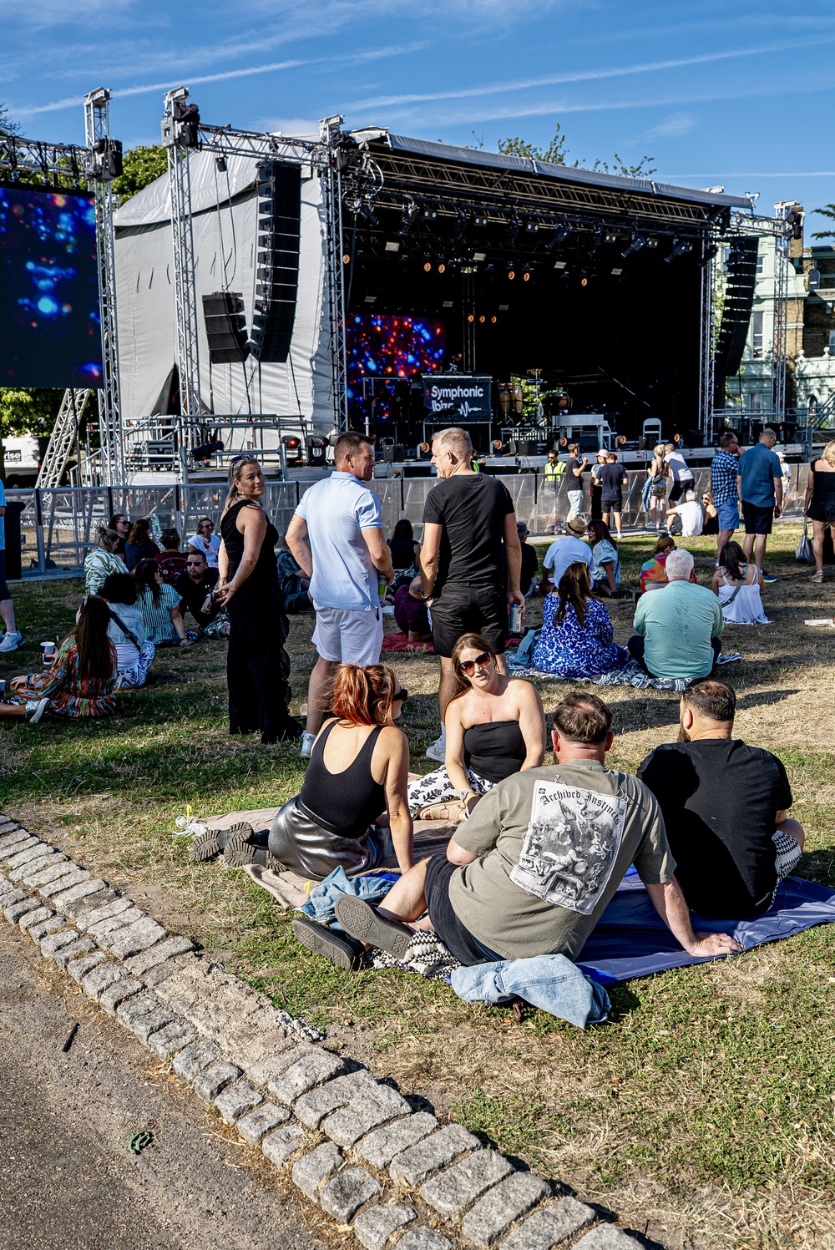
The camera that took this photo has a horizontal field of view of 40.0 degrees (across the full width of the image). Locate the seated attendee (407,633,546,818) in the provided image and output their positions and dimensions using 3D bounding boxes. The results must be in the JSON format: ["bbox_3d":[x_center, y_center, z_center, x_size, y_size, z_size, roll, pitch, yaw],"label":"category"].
[{"bbox_3d":[0.287,0.456,5.353,0.760,0.840,0.720,0,9,9],"label":"seated attendee"}]

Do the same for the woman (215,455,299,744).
[{"bbox_3d":[-0.935,-0.154,6.650,0.400,1.670,0.440,-5,9,-25],"label":"woman"}]

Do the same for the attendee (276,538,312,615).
[{"bbox_3d":[-1.195,-0.569,12.200,0.750,0.830,0.500,-6,10,-31],"label":"attendee"}]

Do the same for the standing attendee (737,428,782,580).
[{"bbox_3d":[4.250,-1.466,14.098,0.540,1.850,0.380,1,9,14],"label":"standing attendee"}]

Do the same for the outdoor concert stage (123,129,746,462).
[{"bbox_3d":[0.354,-7.341,30.829,12.735,8.600,11.721,-8,11,-39],"label":"outdoor concert stage"}]

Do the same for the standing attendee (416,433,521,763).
[{"bbox_3d":[0.299,-0.168,6.150,0.530,1.760,0.380,-3,8,-13],"label":"standing attendee"}]

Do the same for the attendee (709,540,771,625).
[{"bbox_3d":[3.073,-0.406,10.900,0.540,0.800,0.720,0,8,3],"label":"attendee"}]

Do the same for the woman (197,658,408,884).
[{"bbox_3d":[-0.468,0.542,4.822,0.760,0.860,0.740,5,11,35],"label":"woman"}]

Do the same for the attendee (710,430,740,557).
[{"bbox_3d":[4.052,-1.646,15.100,0.500,1.790,0.420,6,11,40],"label":"attendee"}]

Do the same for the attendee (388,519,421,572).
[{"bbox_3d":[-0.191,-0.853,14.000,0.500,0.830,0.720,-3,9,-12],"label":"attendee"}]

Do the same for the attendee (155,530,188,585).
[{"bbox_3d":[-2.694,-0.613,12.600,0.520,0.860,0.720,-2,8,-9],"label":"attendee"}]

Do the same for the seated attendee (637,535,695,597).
[{"bbox_3d":[2.574,-0.585,11.955,0.600,0.820,0.750,0,9,6],"label":"seated attendee"}]

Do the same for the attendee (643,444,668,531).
[{"bbox_3d":[4.843,-2.802,23.300,0.500,1.700,0.420,-5,9,-27],"label":"attendee"}]

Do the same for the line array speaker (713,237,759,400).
[{"bbox_3d":[9.050,-8.887,32.238,0.800,3.862,1.150,-8,11,-39],"label":"line array speaker"}]

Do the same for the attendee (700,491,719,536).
[{"bbox_3d":[5.498,-2.127,21.674,0.500,0.830,0.700,-9,11,-40],"label":"attendee"}]

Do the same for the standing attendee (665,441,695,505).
[{"bbox_3d":[5.140,-2.670,22.600,0.580,1.700,0.500,4,10,32],"label":"standing attendee"}]

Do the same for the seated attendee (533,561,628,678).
[{"bbox_3d":[1.216,-0.081,8.724,0.720,0.850,0.750,-1,9,3],"label":"seated attendee"}]

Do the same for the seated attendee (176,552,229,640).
[{"bbox_3d":[-1.878,-0.280,10.350,0.720,0.800,0.700,-2,8,-6],"label":"seated attendee"}]

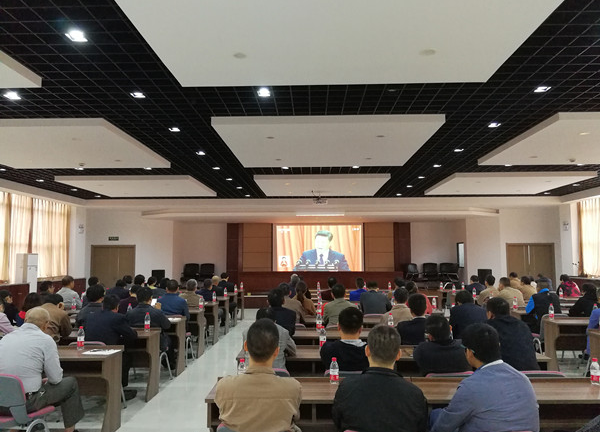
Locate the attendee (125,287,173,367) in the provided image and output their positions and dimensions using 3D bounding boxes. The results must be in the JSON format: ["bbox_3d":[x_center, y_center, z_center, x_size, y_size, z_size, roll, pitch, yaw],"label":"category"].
[{"bbox_3d":[-1.947,1.558,6.148,0.510,1.240,0.900,-1,-5,10],"label":"attendee"}]

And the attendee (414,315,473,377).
[{"bbox_3d":[1.124,1.397,3.852,0.520,1.170,0.750,0,-5,-2],"label":"attendee"}]

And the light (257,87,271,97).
[{"bbox_3d":[-0.415,-1.433,5.355,0.160,0.080,0.160,0,-5,2],"label":"light"}]

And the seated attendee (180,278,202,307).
[{"bbox_3d":[-1.891,1.746,8.319,0.480,1.250,0.840,-1,-5,8],"label":"seated attendee"}]

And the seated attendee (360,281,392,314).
[{"bbox_3d":[1.111,1.590,6.876,0.510,1.250,0.780,0,-5,2],"label":"seated attendee"}]

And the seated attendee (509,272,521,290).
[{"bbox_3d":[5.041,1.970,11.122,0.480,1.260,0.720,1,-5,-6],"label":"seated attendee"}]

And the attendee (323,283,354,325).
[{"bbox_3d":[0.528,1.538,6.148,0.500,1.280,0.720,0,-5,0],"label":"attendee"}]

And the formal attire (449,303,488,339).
[{"bbox_3d":[1.747,1.308,4.934,0.500,0.730,0.480,1,-5,-8],"label":"formal attire"}]

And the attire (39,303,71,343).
[{"bbox_3d":[-2.638,1.239,4.951,0.500,0.680,0.550,-1,-5,12],"label":"attire"}]

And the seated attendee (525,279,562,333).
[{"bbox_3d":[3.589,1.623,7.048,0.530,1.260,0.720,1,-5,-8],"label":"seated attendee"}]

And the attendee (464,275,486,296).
[{"bbox_3d":[3.931,1.912,10.307,0.480,1.220,0.840,1,-5,-12],"label":"attendee"}]

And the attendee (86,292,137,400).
[{"bbox_3d":[-2.041,1.458,5.035,0.520,1.245,0.880,-1,-5,12],"label":"attendee"}]

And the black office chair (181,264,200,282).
[{"bbox_3d":[-3.957,2.209,16.812,0.620,0.980,0.620,0,-5,2],"label":"black office chair"}]

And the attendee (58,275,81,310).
[{"bbox_3d":[-3.949,1.700,8.139,0.500,1.280,0.780,-1,-5,14],"label":"attendee"}]

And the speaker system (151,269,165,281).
[{"bbox_3d":[-4.629,2.135,15.419,0.420,0.675,0.400,0,-5,2],"label":"speaker system"}]

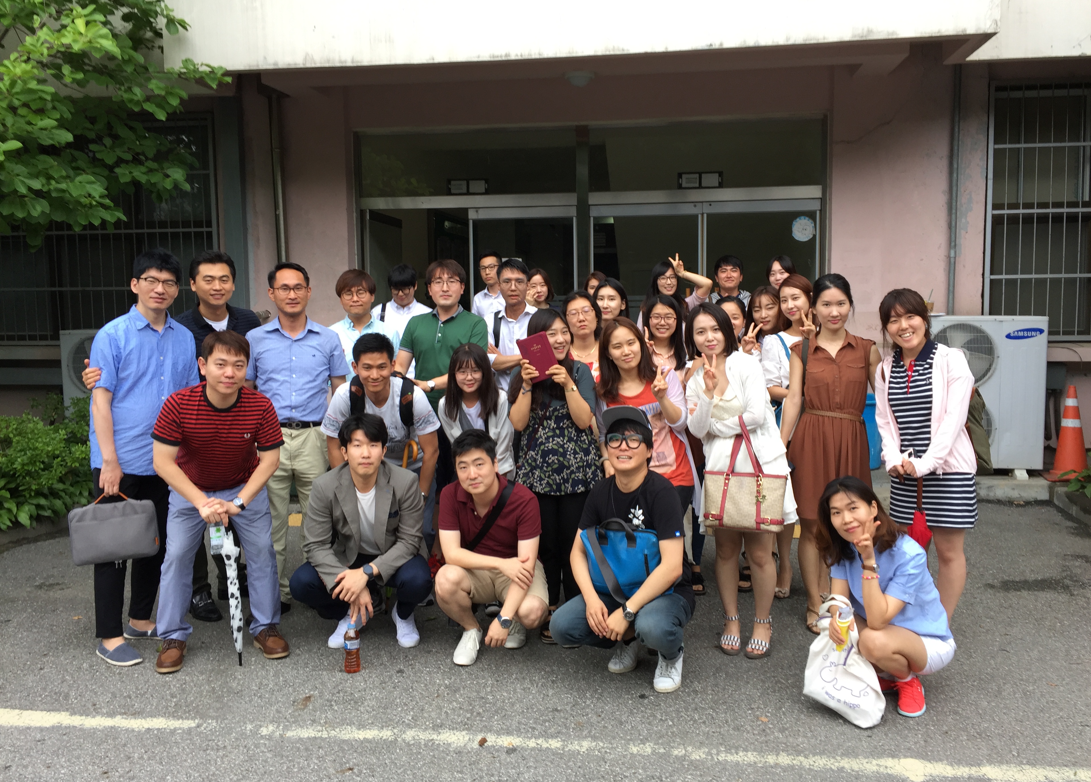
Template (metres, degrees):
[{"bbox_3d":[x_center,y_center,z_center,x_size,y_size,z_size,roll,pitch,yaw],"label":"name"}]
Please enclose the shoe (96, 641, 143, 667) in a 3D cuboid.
[{"bbox_3d":[-1.862,1.125,3.998,0.262,0.075,0.098,3,6,34],"label":"shoe"}]

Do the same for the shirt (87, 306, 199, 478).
[{"bbox_3d":[-1.796,-0.009,4.085,0.460,0.720,0.270,-4,6,-33],"label":"shirt"}]

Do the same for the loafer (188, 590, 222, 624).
[{"bbox_3d":[-1.712,1.067,4.606,0.108,0.105,0.285,-4,6,-33],"label":"loafer"}]

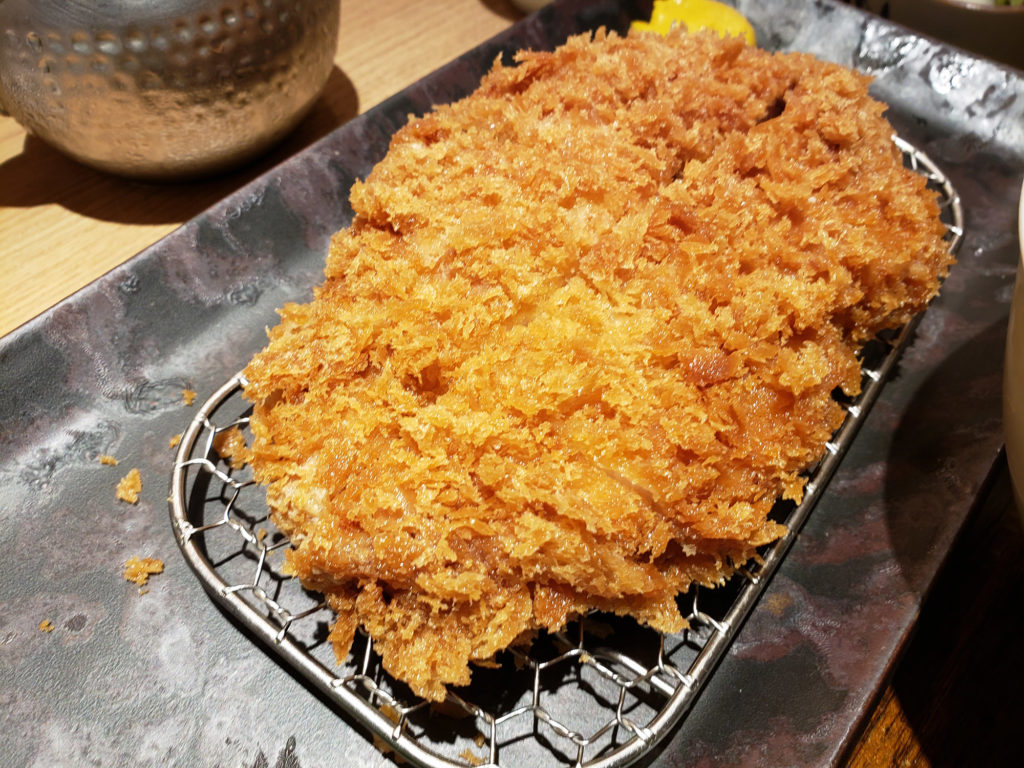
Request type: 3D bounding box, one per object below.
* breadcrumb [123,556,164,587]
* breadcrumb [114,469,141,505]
[{"bbox_3d":[-0.080,0.041,0.168,0.008,0.003,0.006,-10,50,-4],"label":"breadcrumb"},{"bbox_3d":[-0.091,0.024,0.182,0.005,0.003,0.008,-9,50,-3],"label":"breadcrumb"}]

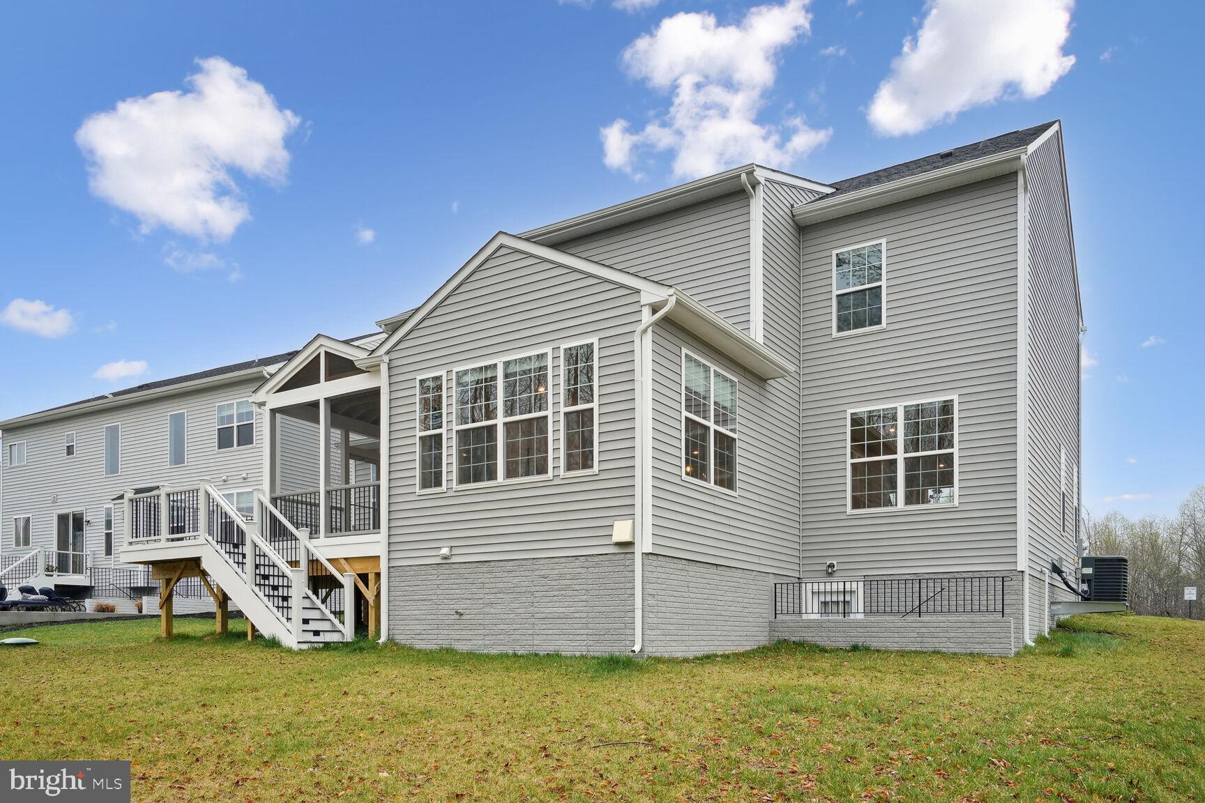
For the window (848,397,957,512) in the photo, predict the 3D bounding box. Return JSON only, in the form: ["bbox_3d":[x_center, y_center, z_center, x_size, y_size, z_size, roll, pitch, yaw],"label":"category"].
[{"bbox_3d":[4.850,0.900,14.100,1.760,1.770,0.110,0,0,32],"label":"window"}]

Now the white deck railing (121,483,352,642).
[{"bbox_3d":[-6.380,2.620,15.200,4.950,2.500,1.350,0,0,32],"label":"white deck railing"}]

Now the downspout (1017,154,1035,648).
[{"bbox_3d":[6.360,0.050,13.000,0.200,7.370,0.500,0,0,36],"label":"downspout"}]

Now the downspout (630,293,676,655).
[{"bbox_3d":[0.600,0.905,10.800,0.560,4.500,0.170,0,0,32],"label":"downspout"}]

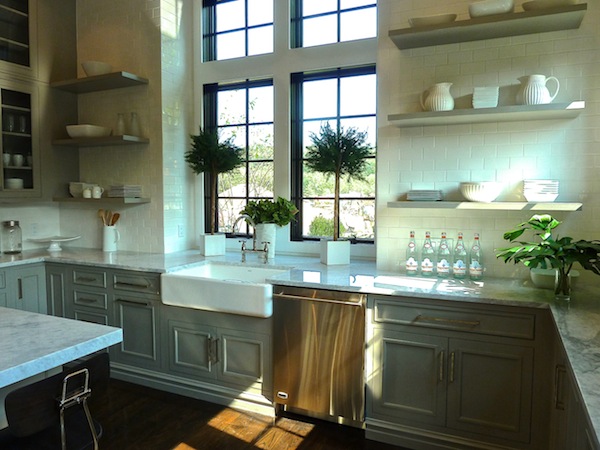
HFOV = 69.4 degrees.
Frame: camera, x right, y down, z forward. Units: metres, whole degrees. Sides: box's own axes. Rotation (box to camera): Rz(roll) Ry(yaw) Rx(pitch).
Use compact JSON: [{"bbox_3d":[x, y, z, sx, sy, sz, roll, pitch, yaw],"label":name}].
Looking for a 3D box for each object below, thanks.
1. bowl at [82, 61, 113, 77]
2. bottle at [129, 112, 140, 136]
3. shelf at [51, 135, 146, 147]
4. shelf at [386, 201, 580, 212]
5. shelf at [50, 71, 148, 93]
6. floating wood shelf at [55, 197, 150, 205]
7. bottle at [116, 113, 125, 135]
[{"bbox_3d":[-1.890,-1.399,4.012,0.265,0.150,0.265,2,4,24],"label":"bowl"},{"bbox_3d":[-1.502,-0.902,3.945,0.087,0.225,0.087,2,4,24],"label":"bottle"},{"bbox_3d":[-1.859,-0.768,4.013,0.920,0.041,0.304,2,5,25],"label":"shelf"},{"bbox_3d":[1.102,-0.126,2.682,1.050,0.041,0.304,2,5,25],"label":"shelf"},{"bbox_3d":[-1.862,-1.304,4.010,0.911,0.041,0.301,2,4,24],"label":"shelf"},{"bbox_3d":[-1.860,-0.232,4.061,0.917,0.042,0.304,2,5,25],"label":"floating wood shelf"},{"bbox_3d":[-1.653,-0.908,3.991,0.078,0.230,0.078,2,4,24],"label":"bottle"}]

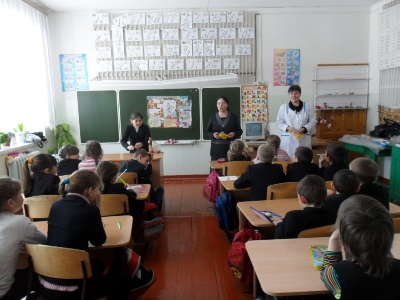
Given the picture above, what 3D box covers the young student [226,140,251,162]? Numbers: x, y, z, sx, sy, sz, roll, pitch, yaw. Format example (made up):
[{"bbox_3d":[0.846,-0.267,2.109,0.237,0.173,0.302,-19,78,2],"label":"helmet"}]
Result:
[{"bbox_3d":[0.471,0.379,3.798,0.380,1.010,0.600,-1,8,1],"label":"young student"}]

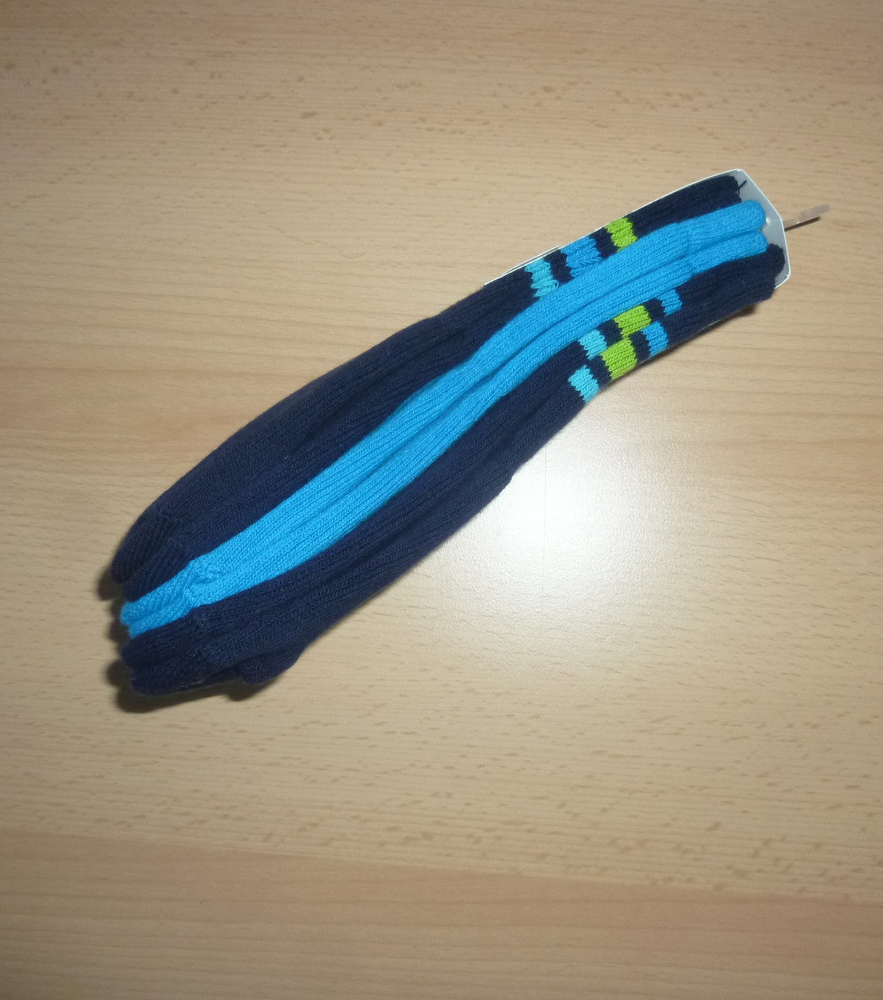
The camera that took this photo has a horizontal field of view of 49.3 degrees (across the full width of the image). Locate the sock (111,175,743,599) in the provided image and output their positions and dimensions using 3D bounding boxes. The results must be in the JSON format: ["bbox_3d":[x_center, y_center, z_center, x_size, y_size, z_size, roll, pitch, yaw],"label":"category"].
[{"bbox_3d":[-0.011,-0.050,0.393,0.288,0.058,0.035,-33,84,3],"label":"sock"}]

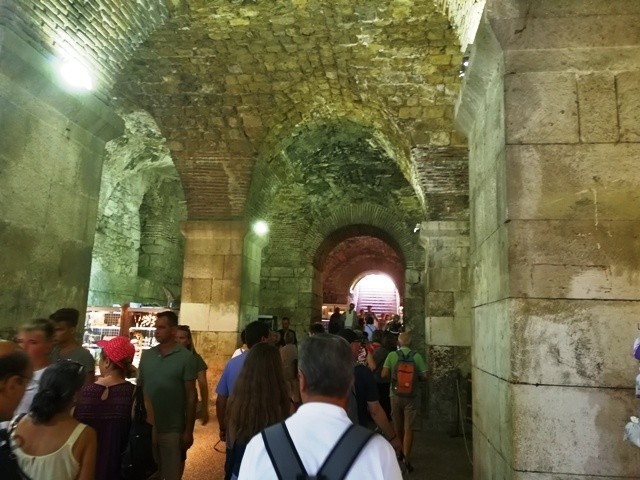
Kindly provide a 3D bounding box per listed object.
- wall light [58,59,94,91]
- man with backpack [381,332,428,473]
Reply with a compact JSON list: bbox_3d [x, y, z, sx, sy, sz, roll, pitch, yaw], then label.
[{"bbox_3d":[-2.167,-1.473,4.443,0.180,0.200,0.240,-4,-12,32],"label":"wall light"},{"bbox_3d":[1.100,2.081,6.500,0.610,1.730,0.550,1,-10,8],"label":"man with backpack"}]

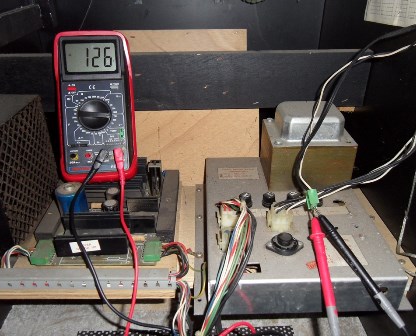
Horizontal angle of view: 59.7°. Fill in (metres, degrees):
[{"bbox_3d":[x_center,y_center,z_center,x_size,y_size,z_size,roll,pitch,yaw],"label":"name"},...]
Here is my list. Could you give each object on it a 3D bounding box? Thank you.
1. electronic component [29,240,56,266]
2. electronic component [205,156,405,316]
[{"bbox_3d":[-0.180,0.094,0.396,0.018,0.011,0.028,-1,29,-1],"label":"electronic component"},{"bbox_3d":[0.087,0.062,0.435,0.188,0.044,0.232,-1,29,-1],"label":"electronic component"}]

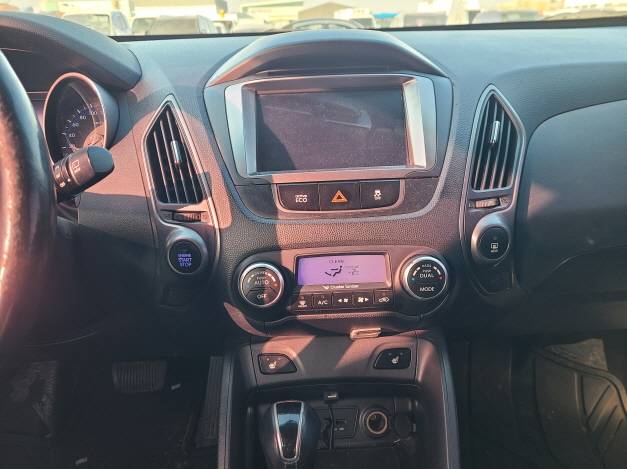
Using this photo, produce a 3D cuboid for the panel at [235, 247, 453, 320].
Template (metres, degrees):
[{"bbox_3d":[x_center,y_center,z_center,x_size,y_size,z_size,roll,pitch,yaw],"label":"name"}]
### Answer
[{"bbox_3d":[0.031,0.054,0.505,0.230,0.072,0.035,-2,-2,1],"label":"panel"}]

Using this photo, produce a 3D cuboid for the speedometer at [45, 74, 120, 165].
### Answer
[{"bbox_3d":[-0.276,-0.130,0.565,0.105,0.115,0.045,1,1,6],"label":"speedometer"}]

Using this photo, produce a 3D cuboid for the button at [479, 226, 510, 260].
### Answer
[{"bbox_3d":[0.202,0.010,0.525,0.034,0.036,0.015,-1,-2,-10],"label":"button"}]

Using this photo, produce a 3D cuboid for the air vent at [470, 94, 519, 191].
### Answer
[{"bbox_3d":[0.208,-0.105,0.540,0.047,0.106,0.030,5,-5,-9],"label":"air vent"}]

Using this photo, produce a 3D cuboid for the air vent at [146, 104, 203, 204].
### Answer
[{"bbox_3d":[-0.158,-0.090,0.535,0.049,0.108,0.030,-11,-5,10],"label":"air vent"}]

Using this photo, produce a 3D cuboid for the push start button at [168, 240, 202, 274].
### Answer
[{"bbox_3d":[-0.140,0.025,0.515,0.036,0.036,0.015,-1,-1,10],"label":"push start button"}]

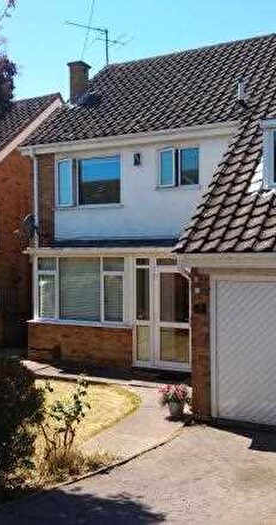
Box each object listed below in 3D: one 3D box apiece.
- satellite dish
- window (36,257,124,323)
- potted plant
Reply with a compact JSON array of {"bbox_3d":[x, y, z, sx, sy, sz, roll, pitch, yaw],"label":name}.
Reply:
[{"bbox_3d":[-2.613,-0.834,12.535,0.270,0.560,0.520,0,2,20],"label":"satellite dish"},{"bbox_3d":[-1.308,0.597,11.708,2.340,1.430,0.250,0,2,28],"label":"window"},{"bbox_3d":[0.550,2.068,8.023,0.460,0.470,0.440,-1,2,0],"label":"potted plant"}]

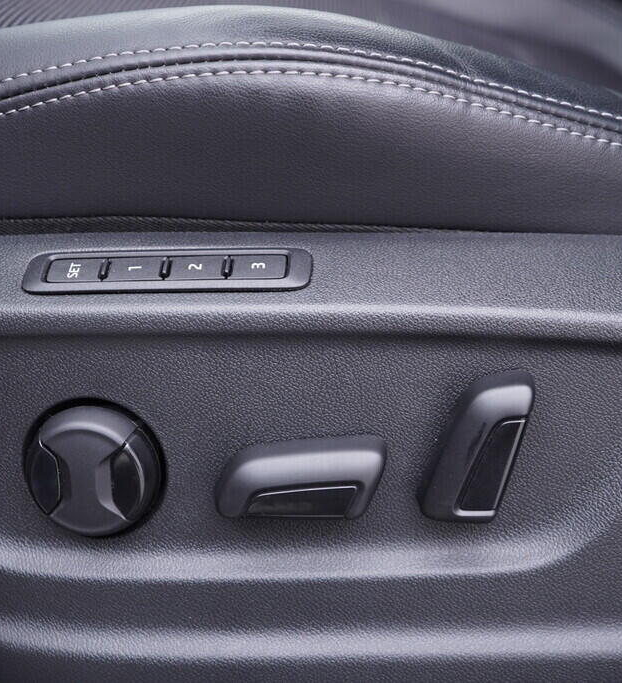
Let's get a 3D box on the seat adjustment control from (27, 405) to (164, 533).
[{"bbox_3d":[-0.075,0.046,0.347,0.045,0.045,0.016,-1,9,6],"label":"seat adjustment control"}]

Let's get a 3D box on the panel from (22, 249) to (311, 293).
[{"bbox_3d":[-0.049,-0.023,0.350,0.100,0.007,0.017,-1,53,9],"label":"panel"}]

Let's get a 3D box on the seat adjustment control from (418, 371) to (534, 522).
[{"bbox_3d":[0.054,0.036,0.330,0.023,0.057,0.020,21,10,2],"label":"seat adjustment control"}]

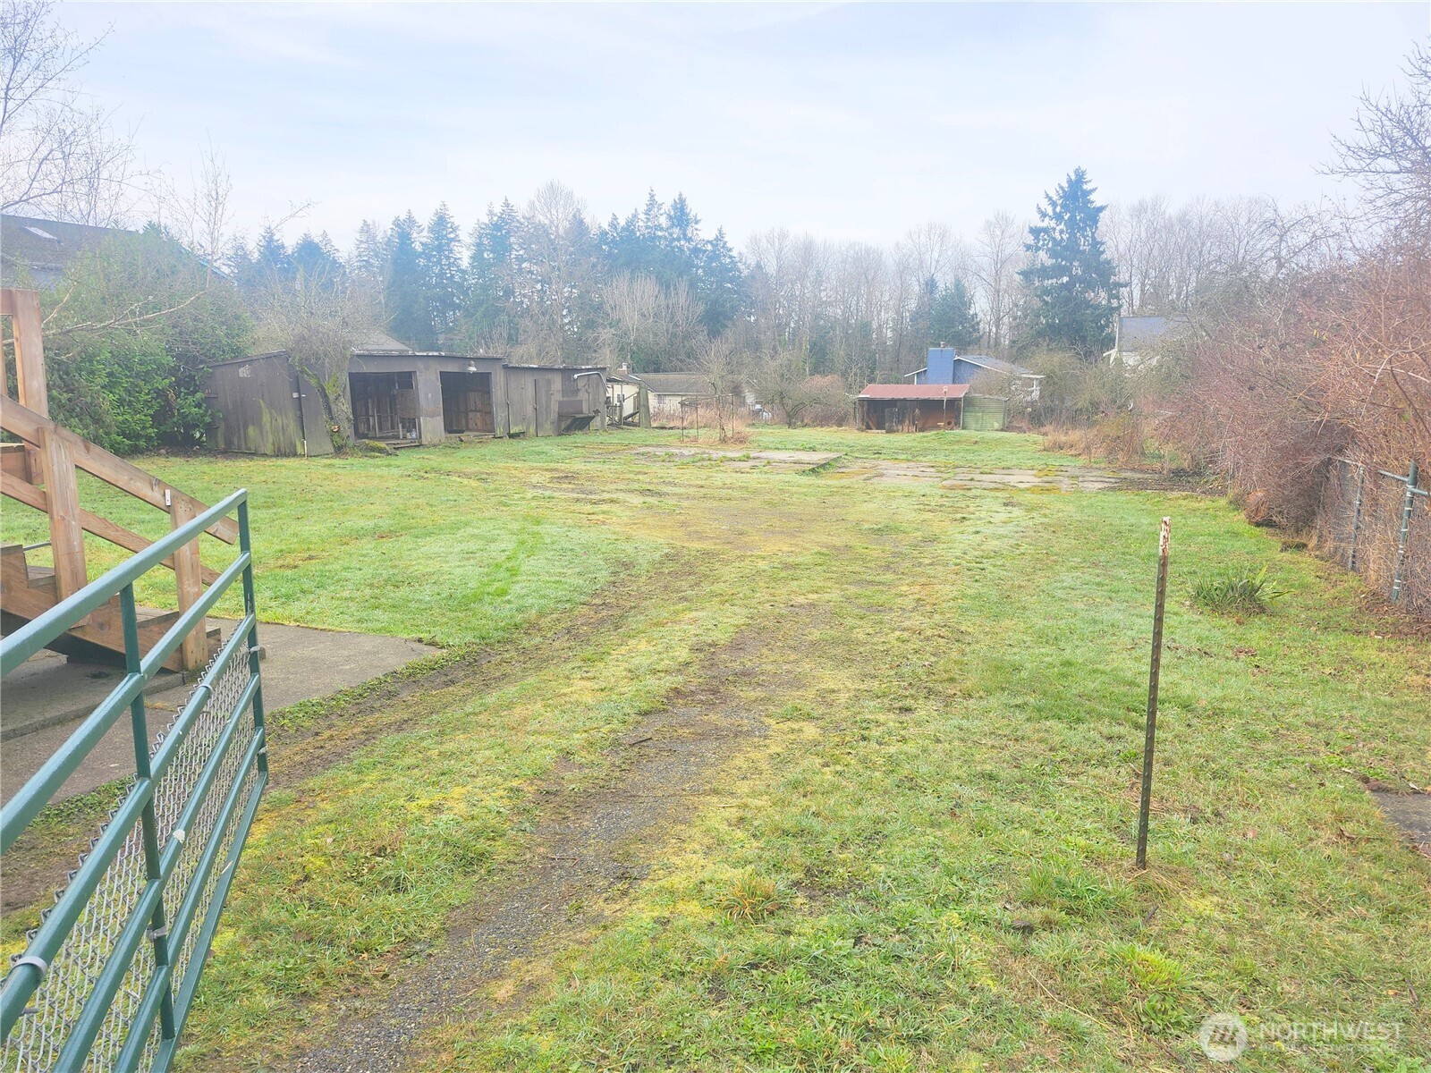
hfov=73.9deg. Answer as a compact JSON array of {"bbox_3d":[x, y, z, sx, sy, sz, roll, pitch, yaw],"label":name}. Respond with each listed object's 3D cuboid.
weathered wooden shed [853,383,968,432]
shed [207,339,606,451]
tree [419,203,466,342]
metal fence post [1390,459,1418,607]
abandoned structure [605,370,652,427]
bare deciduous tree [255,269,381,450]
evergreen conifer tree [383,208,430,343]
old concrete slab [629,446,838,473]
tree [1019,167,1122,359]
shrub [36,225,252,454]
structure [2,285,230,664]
[{"bbox_3d":[8.635,-5.689,41.619,4.400,2.080,2.500,4,10,20],"label":"weathered wooden shed"},{"bbox_3d":[-8.263,-4.301,28.991,3.100,2.680,14.200,4,10,23],"label":"shed"},{"bbox_3d":[-25.128,-21.501,87.703,4.400,17.789,4.400,0,9,0],"label":"tree"},{"bbox_3d":[5.530,-0.027,7.638,0.070,1.150,0.070,0,9,0],"label":"metal fence post"},{"bbox_3d":[-3.517,-5.373,37.630,1.800,2.300,2.600,4,10,23],"label":"abandoned structure"},{"bbox_3d":[-9.579,-4.178,22.936,2.900,4.318,2.800,0,9,0],"label":"bare deciduous tree"},{"bbox_3d":[-28.418,-21.175,87.760,4.200,17.088,4.200,0,9,0],"label":"evergreen conifer tree"},{"bbox_3d":[0.212,-1.900,22.286,5.400,0.150,5.000,3,10,18],"label":"old concrete slab"},{"bbox_3d":[25.345,-17.508,68.040,7.400,16.868,7.400,0,9,0],"label":"tree"},{"bbox_3d":[-14.053,-4.803,23.345,5.000,5.365,4.200,0,9,0],"label":"shrub"},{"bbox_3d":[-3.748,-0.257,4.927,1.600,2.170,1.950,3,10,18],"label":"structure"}]

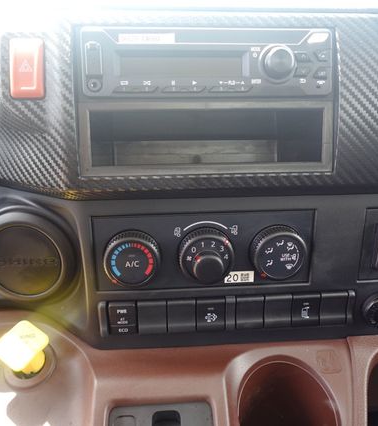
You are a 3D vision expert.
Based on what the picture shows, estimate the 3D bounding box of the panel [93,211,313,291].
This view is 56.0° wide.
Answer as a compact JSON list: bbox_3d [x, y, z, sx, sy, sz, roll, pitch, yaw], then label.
[{"bbox_3d":[0.013,0.031,0.254,0.162,0.059,0.026,-2,13,-3],"label":"panel"}]

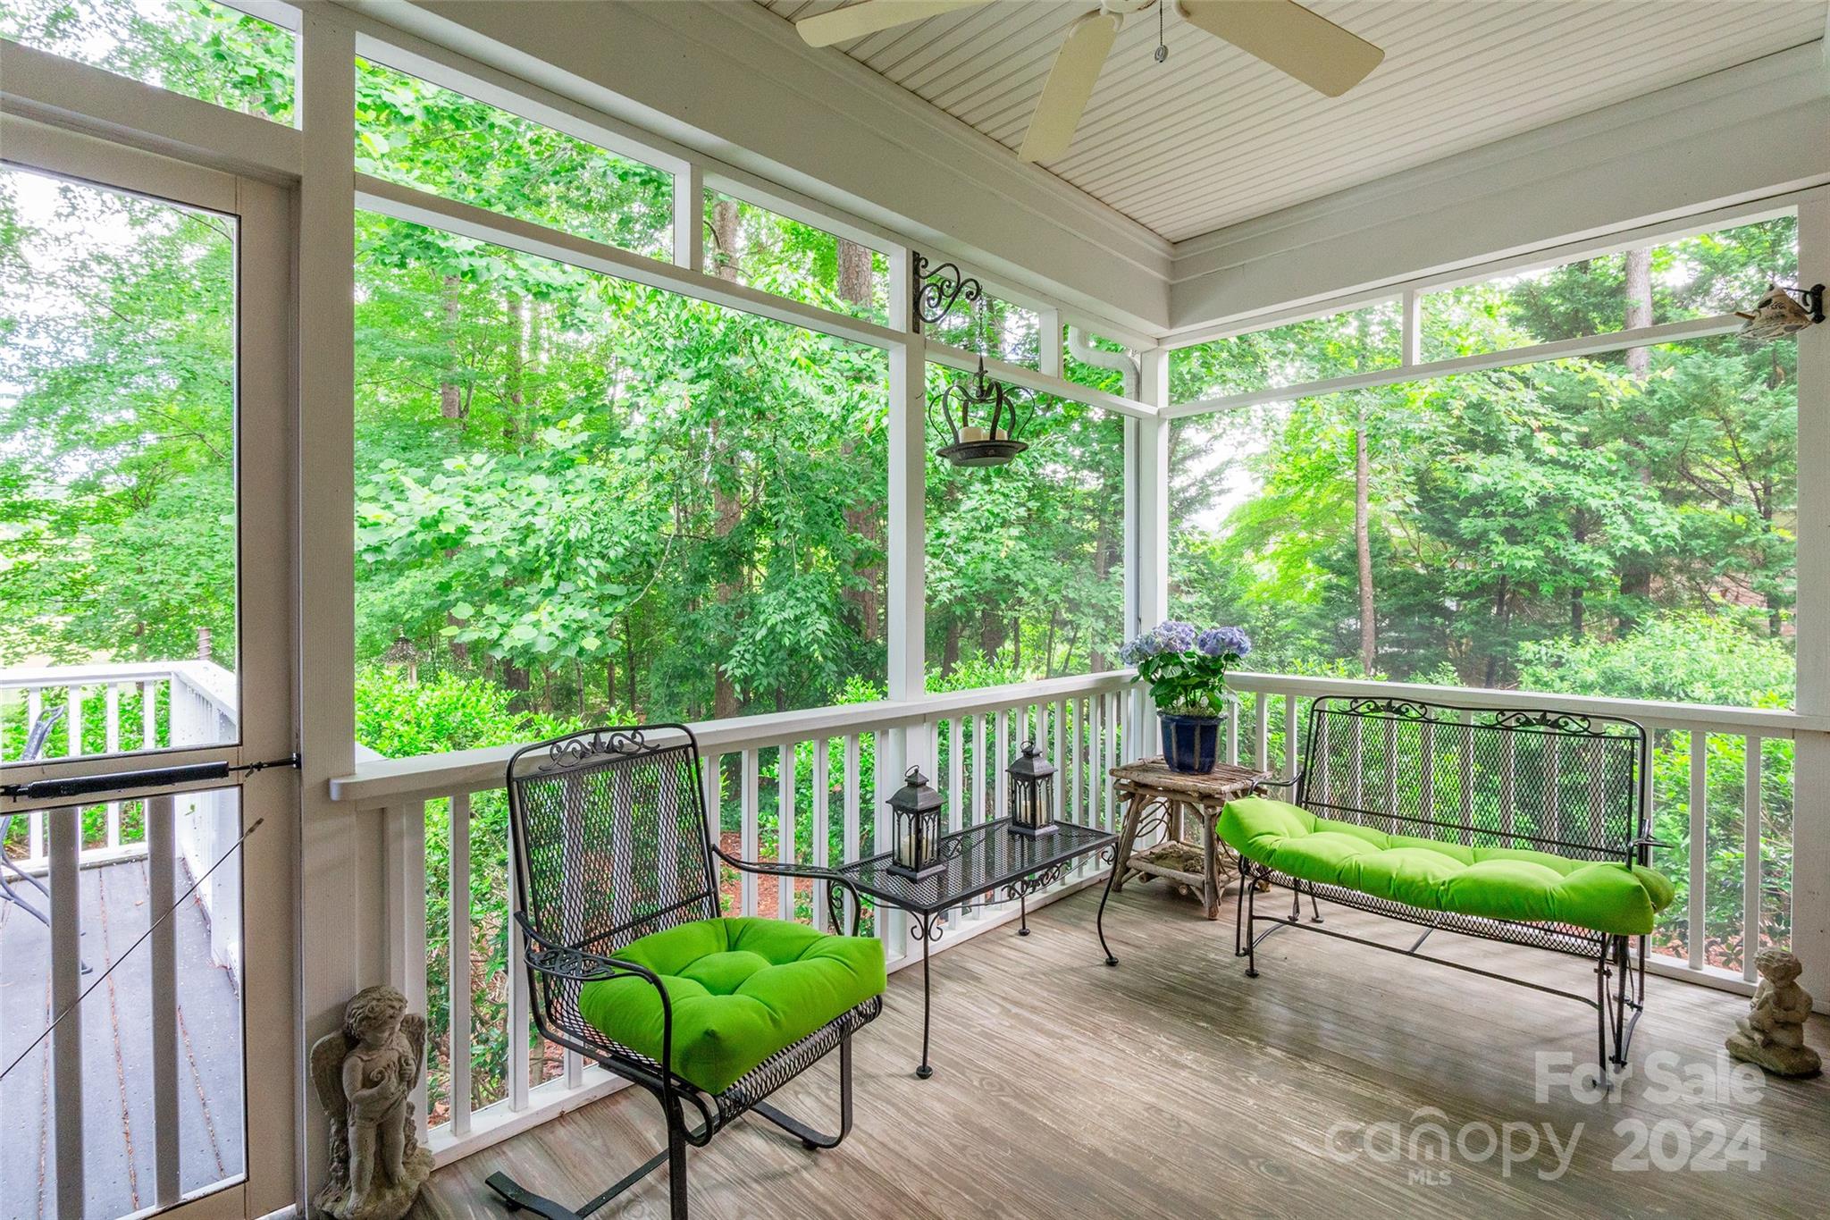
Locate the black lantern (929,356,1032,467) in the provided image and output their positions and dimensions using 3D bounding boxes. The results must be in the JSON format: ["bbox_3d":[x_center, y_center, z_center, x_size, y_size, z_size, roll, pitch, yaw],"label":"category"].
[{"bbox_3d":[0.218,-0.645,2.630,0.332,0.340,0.332,0,1,0],"label":"black lantern"}]

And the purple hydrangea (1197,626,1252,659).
[{"bbox_3d":[1.347,0.140,3.540,0.230,0.143,0.200,0,1,0],"label":"purple hydrangea"}]

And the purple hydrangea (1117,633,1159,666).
[{"bbox_3d":[0.985,0.176,3.580,0.185,0.138,0.175,0,1,0],"label":"purple hydrangea"}]

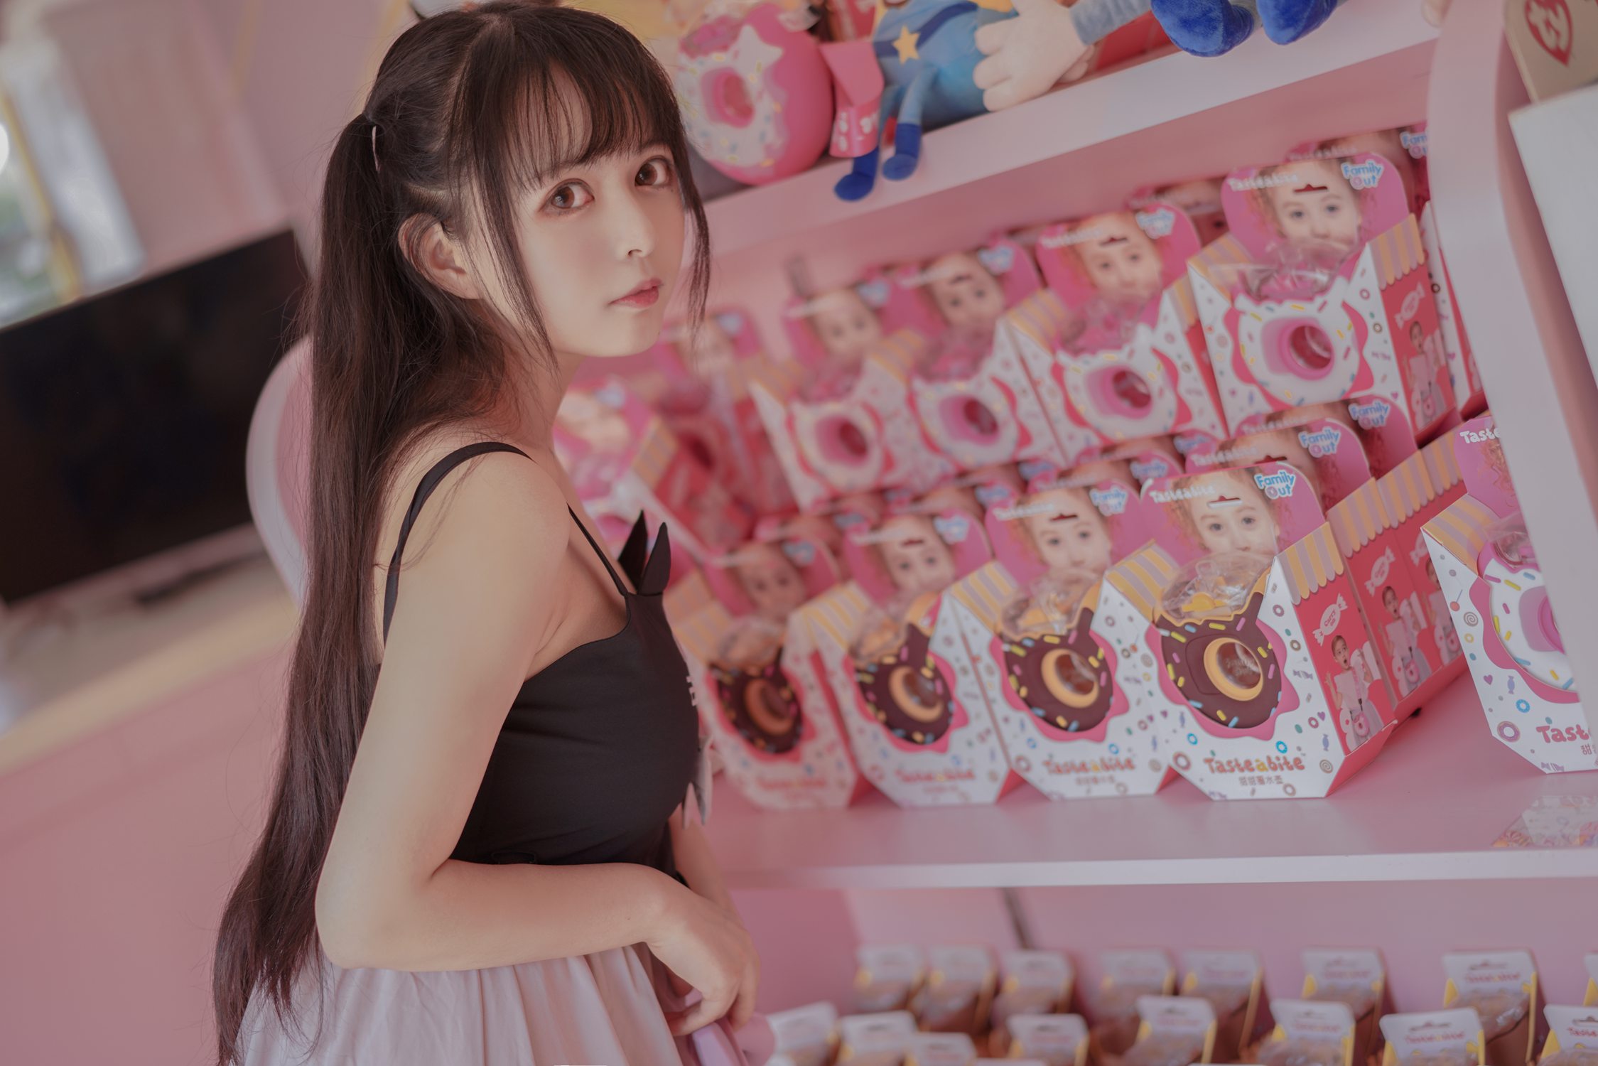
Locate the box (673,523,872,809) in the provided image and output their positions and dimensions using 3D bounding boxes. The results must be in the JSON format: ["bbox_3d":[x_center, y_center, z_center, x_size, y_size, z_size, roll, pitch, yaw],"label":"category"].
[{"bbox_3d":[-0.017,0.122,2.125,0.164,0.229,0.064,-10,15,47],"label":"box"}]

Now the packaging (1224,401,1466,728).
[{"bbox_3d":[0.401,0.019,1.831,0.064,0.229,0.164,-29,13,-40],"label":"packaging"}]

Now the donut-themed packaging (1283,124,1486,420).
[{"bbox_3d":[0.442,-0.191,1.881,0.164,0.229,0.064,-2,20,45],"label":"donut-themed packaging"}]

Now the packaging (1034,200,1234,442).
[{"bbox_3d":[0.271,-0.142,1.981,0.164,0.229,0.064,-7,25,45],"label":"packaging"}]

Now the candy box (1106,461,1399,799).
[{"bbox_3d":[0.314,0.072,1.730,0.064,0.229,0.164,-29,13,-38],"label":"candy box"}]

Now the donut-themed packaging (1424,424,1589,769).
[{"bbox_3d":[0.502,0.034,1.552,0.164,0.229,0.064,-10,14,45],"label":"donut-themed packaging"}]

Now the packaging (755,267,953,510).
[{"bbox_3d":[0.053,-0.100,2.176,0.164,0.229,0.064,-11,19,47],"label":"packaging"}]

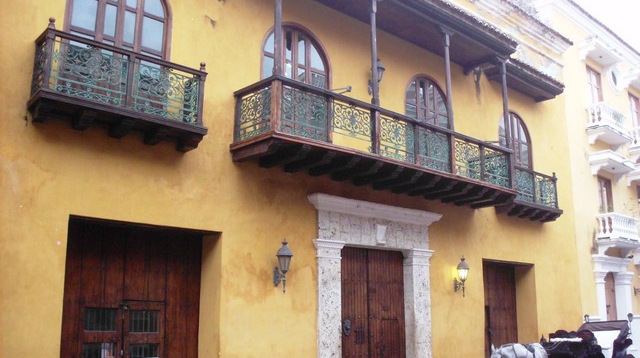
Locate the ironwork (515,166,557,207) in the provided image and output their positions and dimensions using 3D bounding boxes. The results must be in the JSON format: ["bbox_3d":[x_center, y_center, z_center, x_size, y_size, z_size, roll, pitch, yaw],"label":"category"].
[{"bbox_3d":[5.987,0.292,20.271,2.754,1.051,0.612,11,-16,-44],"label":"ironwork"}]

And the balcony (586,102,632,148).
[{"bbox_3d":[10.752,-1.869,26.113,0.788,1.229,2.648,-10,-15,41],"label":"balcony"}]

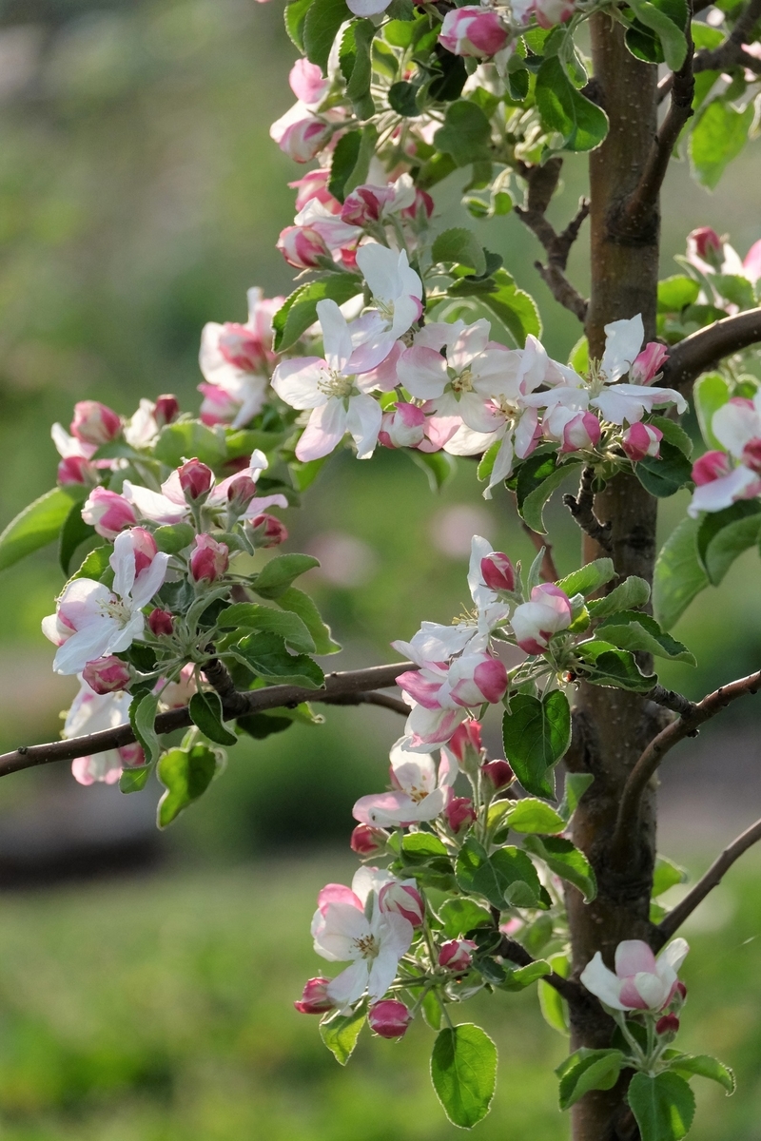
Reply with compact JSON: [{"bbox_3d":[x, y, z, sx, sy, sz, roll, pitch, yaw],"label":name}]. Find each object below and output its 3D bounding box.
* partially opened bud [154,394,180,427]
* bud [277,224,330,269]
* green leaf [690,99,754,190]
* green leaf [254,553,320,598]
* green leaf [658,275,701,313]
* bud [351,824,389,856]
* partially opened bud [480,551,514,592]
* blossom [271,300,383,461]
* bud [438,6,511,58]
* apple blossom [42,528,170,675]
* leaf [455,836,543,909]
[{"bbox_3d":[-0.076,-0.057,2.430,0.009,0.011,0.009,5,4,0],"label":"partially opened bud"},{"bbox_3d":[-0.027,-0.111,2.350,0.018,0.014,0.014,15,0,-12],"label":"bud"},{"bbox_3d":[0.124,-0.155,2.500,0.022,0.034,0.010,6,0,6],"label":"green leaf"},{"bbox_3d":[-0.030,0.002,2.200,0.023,0.011,0.012,-21,9,-4],"label":"green leaf"},{"bbox_3d":[0.097,-0.092,2.270,0.019,0.013,0.013,1,5,0],"label":"green leaf"},{"bbox_3d":[-0.003,0.093,2.350,0.014,0.011,0.011,13,0,-15],"label":"bud"},{"bbox_3d":[0.040,0.000,2.340,0.011,0.013,0.011,-15,6,0],"label":"partially opened bud"},{"bbox_3d":[-0.017,-0.060,2.180,0.038,0.052,0.021,4,8,27],"label":"blossom"},{"bbox_3d":[0.029,-0.165,2.100,0.021,0.015,0.015,3,0,-15],"label":"bud"},{"bbox_3d":[-0.084,0.009,2.085,0.042,0.045,0.019,0,-18,32],"label":"apple blossom"},{"bbox_3d":[0.036,0.093,2.100,0.023,0.024,0.008,-22,-29,-12],"label":"leaf"}]

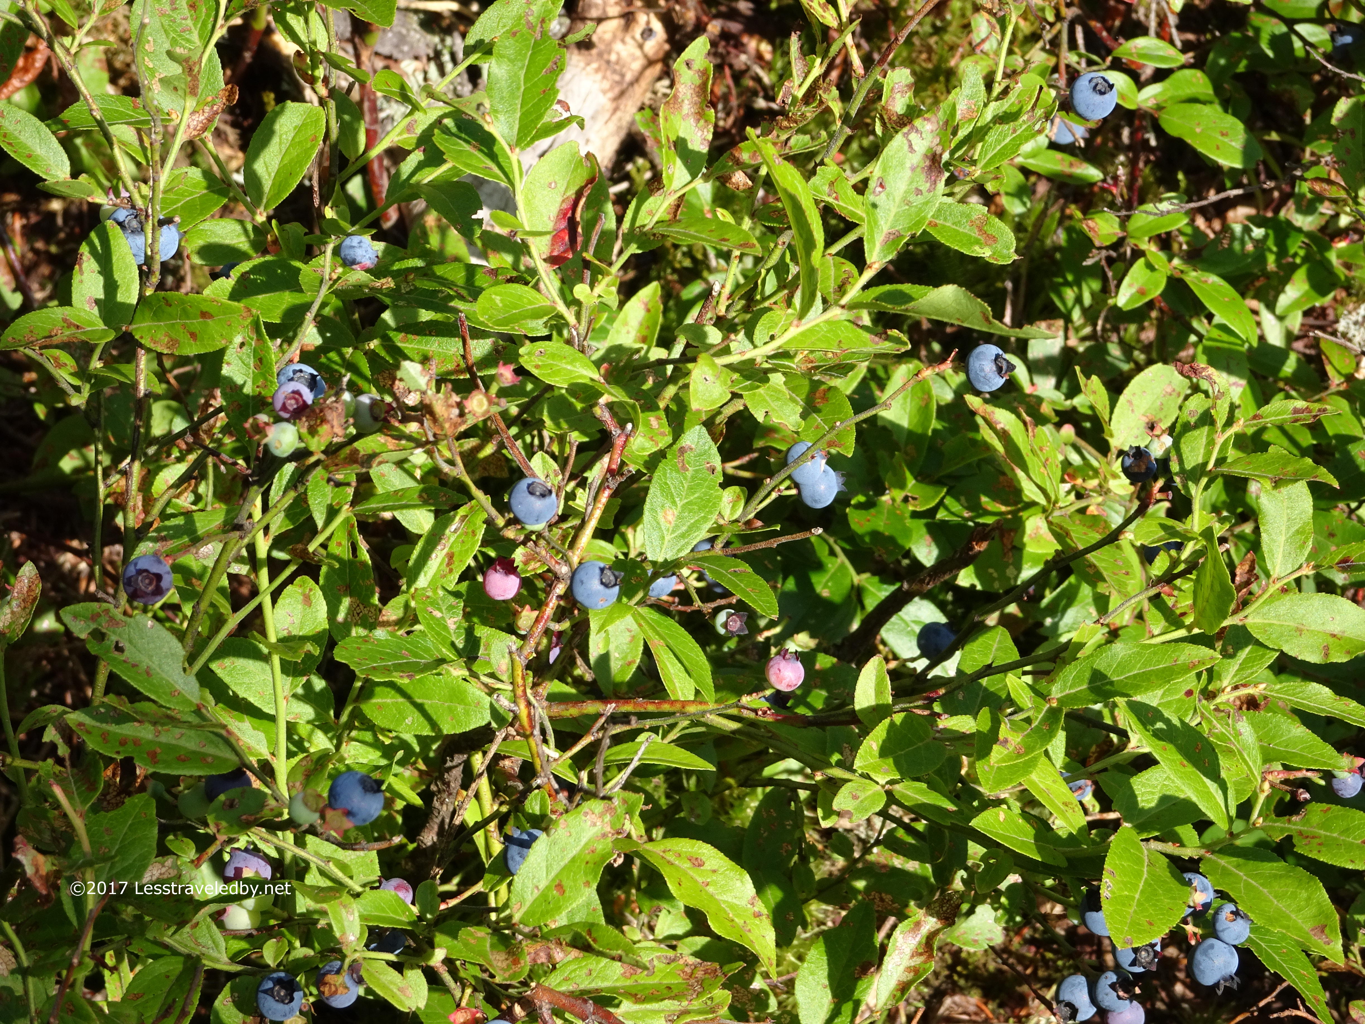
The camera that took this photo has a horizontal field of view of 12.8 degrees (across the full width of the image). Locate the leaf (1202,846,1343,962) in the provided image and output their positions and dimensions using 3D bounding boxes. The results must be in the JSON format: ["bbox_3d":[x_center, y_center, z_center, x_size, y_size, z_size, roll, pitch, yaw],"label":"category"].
[{"bbox_3d":[0.105,0.070,1.080,0.033,0.004,0.015,39,65,16],"label":"leaf"}]

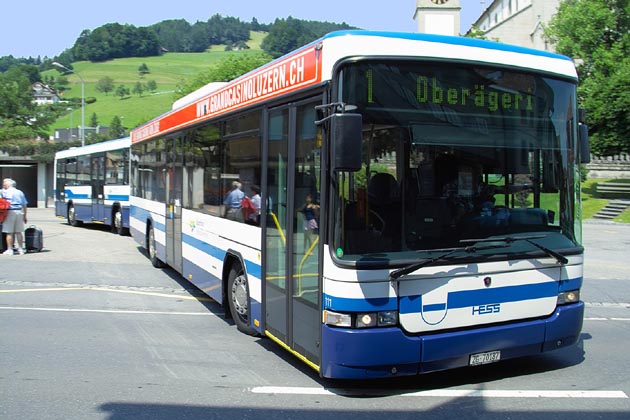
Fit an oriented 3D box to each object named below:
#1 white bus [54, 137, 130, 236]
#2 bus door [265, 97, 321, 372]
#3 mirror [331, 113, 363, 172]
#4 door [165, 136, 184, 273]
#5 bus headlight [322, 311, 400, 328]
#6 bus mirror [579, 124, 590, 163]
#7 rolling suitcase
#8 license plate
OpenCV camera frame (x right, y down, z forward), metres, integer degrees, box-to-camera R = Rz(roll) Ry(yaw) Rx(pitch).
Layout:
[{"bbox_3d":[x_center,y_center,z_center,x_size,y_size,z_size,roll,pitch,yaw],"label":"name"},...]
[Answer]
[{"bbox_3d":[-6.350,-0.790,20.600,2.600,2.820,9.800,-1,4,-37],"label":"white bus"},{"bbox_3d":[-0.176,0.156,5.114,0.100,2.150,1.300,0,3,-24],"label":"bus door"},{"bbox_3d":[0.240,-0.463,4.166,0.210,0.400,0.120,0,3,-13],"label":"mirror"},{"bbox_3d":[-2.239,-0.105,9.628,0.100,2.160,1.250,0,3,-24],"label":"door"},{"bbox_3d":[0.353,0.821,4.515,0.560,0.120,0.170,0,3,-13],"label":"bus headlight"},{"bbox_3d":[2.515,-0.623,5.586,0.190,0.400,0.120,-1,4,-36],"label":"bus mirror"},{"bbox_3d":[-6.375,0.650,13.485,0.400,0.580,0.250,1,3,-6],"label":"rolling suitcase"},{"bbox_3d":[1.382,1.209,4.830,0.310,0.085,0.015,0,3,-24],"label":"license plate"}]

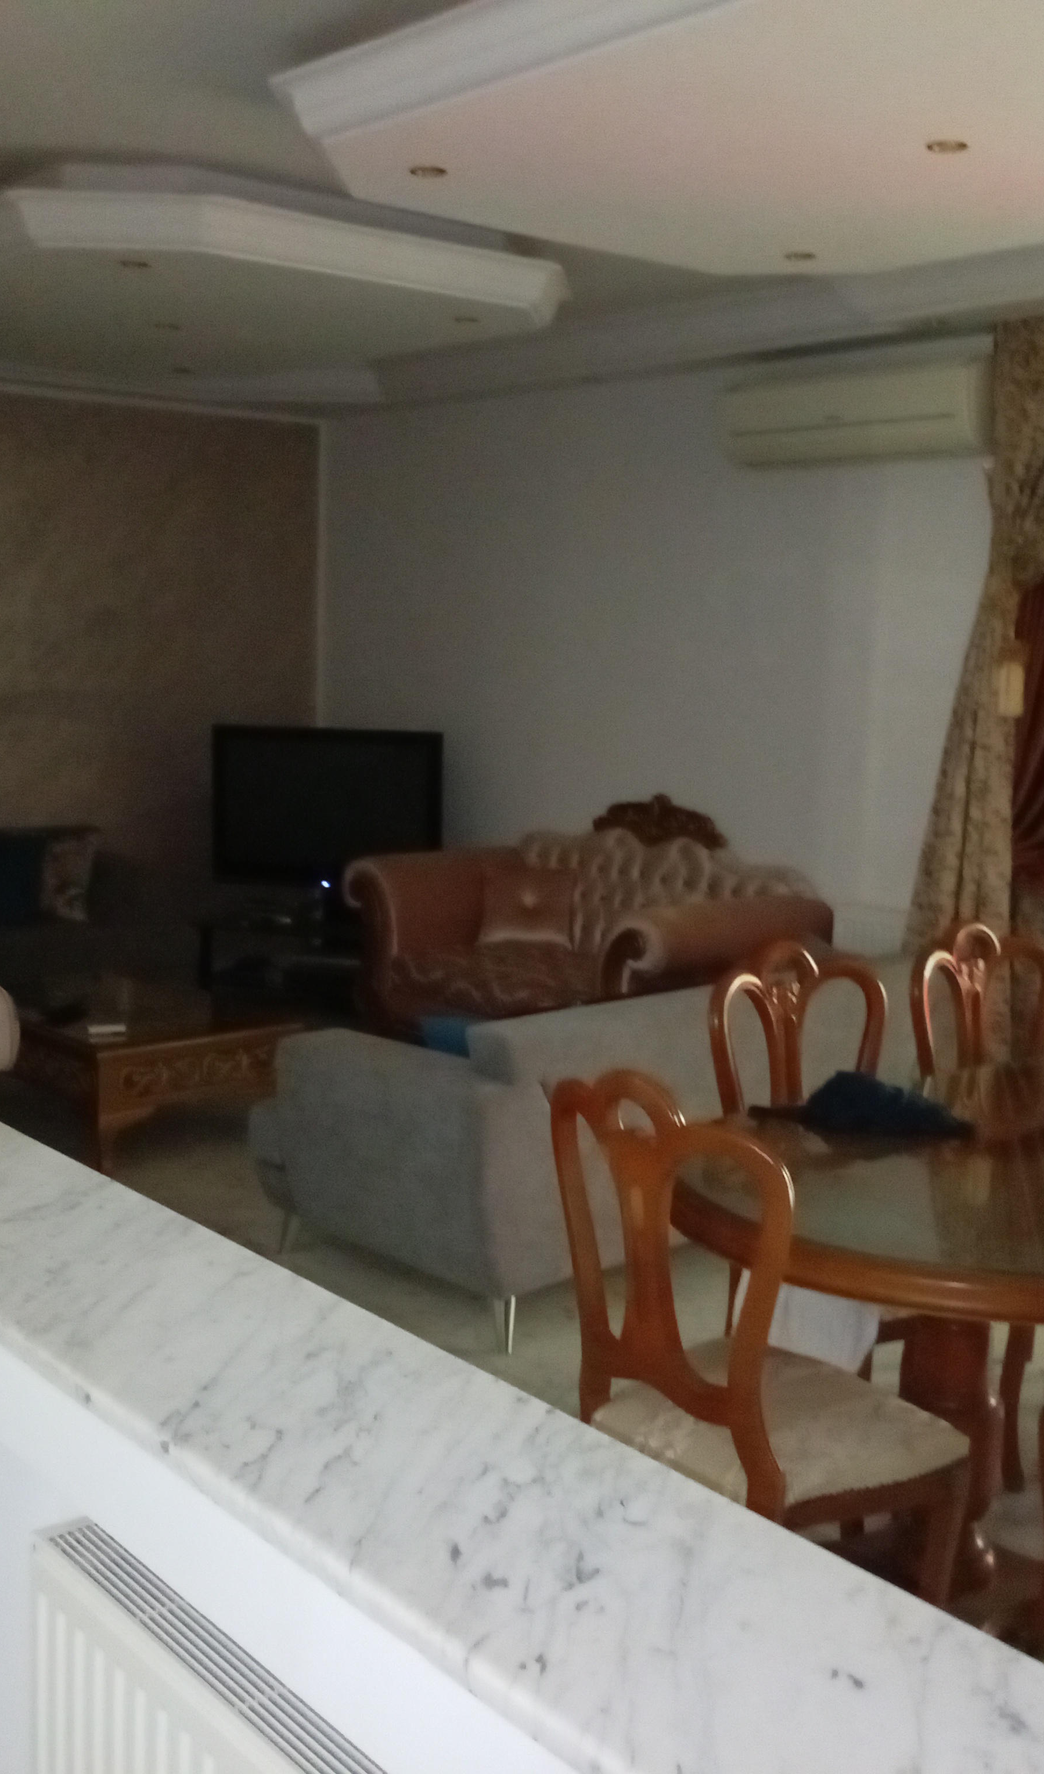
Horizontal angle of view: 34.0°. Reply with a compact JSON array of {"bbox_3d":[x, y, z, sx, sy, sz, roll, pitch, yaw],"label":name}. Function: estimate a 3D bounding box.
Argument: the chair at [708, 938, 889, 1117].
[{"bbox_3d":[0.655,0.663,3.354,0.505,1.055,0.555,-4,10,-34],"label":"chair"}]

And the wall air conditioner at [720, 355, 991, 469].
[{"bbox_3d":[1.161,-1.613,5.873,0.210,0.298,1.054,-6,11,-41],"label":"wall air conditioner"}]

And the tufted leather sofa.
[{"bbox_3d":[0.218,0.209,6.978,0.952,0.944,1.904,-5,11,-41],"label":"tufted leather sofa"}]

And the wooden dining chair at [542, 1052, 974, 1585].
[{"bbox_3d":[0.322,0.762,2.621,0.555,1.055,0.505,-6,11,-41],"label":"wooden dining chair"}]

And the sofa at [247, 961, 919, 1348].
[{"bbox_3d":[0.271,0.608,4.814,1.754,0.777,0.935,-5,11,-41],"label":"sofa"}]

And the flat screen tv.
[{"bbox_3d":[-0.866,-0.369,7.749,1.039,0.717,0.110,2,8,6],"label":"flat screen tv"}]

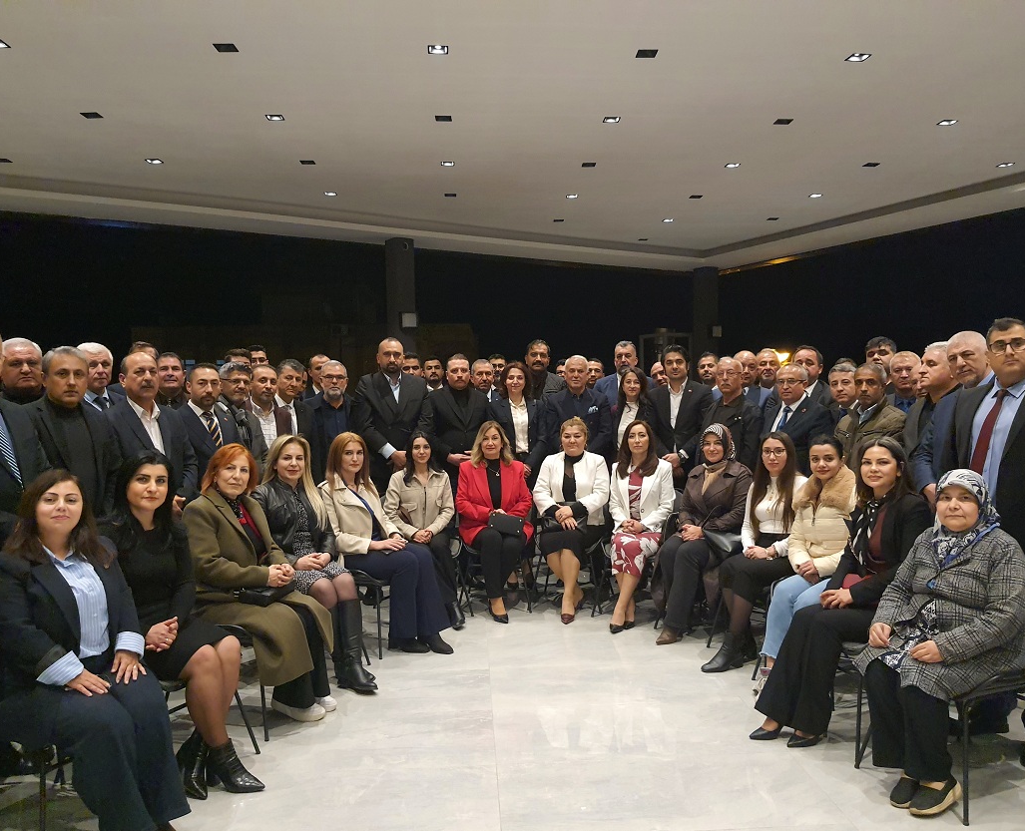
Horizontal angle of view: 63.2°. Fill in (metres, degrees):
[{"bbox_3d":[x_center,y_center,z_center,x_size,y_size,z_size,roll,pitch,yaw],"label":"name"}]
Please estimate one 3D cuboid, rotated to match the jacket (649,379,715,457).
[{"bbox_3d":[1.243,0.109,6.100,0.530,0.755,0.300,0,1,9],"label":"jacket"}]

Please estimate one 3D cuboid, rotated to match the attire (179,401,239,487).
[{"bbox_3d":[-1.758,0.284,4.928,0.500,0.710,0.290,-1,2,-31],"label":"attire"}]

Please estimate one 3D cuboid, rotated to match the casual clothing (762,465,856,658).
[{"bbox_3d":[1.571,0.750,4.441,0.480,0.910,0.660,1,2,38],"label":"casual clothing"}]

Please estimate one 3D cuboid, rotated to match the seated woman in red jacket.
[{"bbox_3d":[-0.125,0.681,5.709,0.530,1.270,0.740,-1,1,-3],"label":"seated woman in red jacket"}]

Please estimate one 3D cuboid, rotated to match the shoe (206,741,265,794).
[{"bbox_3d":[-1.035,1.299,3.124,0.230,0.180,0.090,0,2,16],"label":"shoe"}]

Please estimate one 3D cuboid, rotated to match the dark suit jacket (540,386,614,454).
[{"bbox_3d":[0.483,0.129,6.200,0.550,0.740,0.300,0,1,3],"label":"dark suit jacket"}]

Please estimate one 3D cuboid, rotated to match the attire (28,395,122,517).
[{"bbox_3d":[-1.898,0.283,3.628,0.520,0.720,0.300,-2,2,-36],"label":"attire"}]

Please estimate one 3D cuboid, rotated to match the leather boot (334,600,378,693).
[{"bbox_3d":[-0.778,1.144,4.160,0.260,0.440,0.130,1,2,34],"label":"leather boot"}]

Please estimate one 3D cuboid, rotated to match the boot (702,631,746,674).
[{"bbox_3d":[1.125,1.243,4.453,0.245,0.190,0.095,-1,2,-25],"label":"boot"}]

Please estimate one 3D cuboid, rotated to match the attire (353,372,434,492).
[{"bbox_3d":[-0.870,0.094,6.100,0.600,0.870,0.330,-1,1,-7],"label":"attire"}]

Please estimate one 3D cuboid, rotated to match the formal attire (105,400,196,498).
[{"bbox_3d":[-1.858,0.267,4.258,0.520,0.720,0.300,-2,2,-36],"label":"formal attire"}]

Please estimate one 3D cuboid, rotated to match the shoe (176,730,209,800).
[{"bbox_3d":[-1.195,1.290,3.130,0.100,0.200,0.250,-1,2,-37],"label":"shoe"}]

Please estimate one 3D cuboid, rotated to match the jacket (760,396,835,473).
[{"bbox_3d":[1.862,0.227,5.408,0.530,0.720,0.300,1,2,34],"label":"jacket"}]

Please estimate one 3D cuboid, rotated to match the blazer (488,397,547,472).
[{"bbox_3d":[0.031,0.179,6.307,0.460,0.640,0.270,0,1,-1],"label":"blazer"}]

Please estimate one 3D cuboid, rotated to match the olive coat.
[{"bbox_3d":[-1.129,0.763,3.790,0.700,0.820,0.540,1,2,37],"label":"olive coat"}]

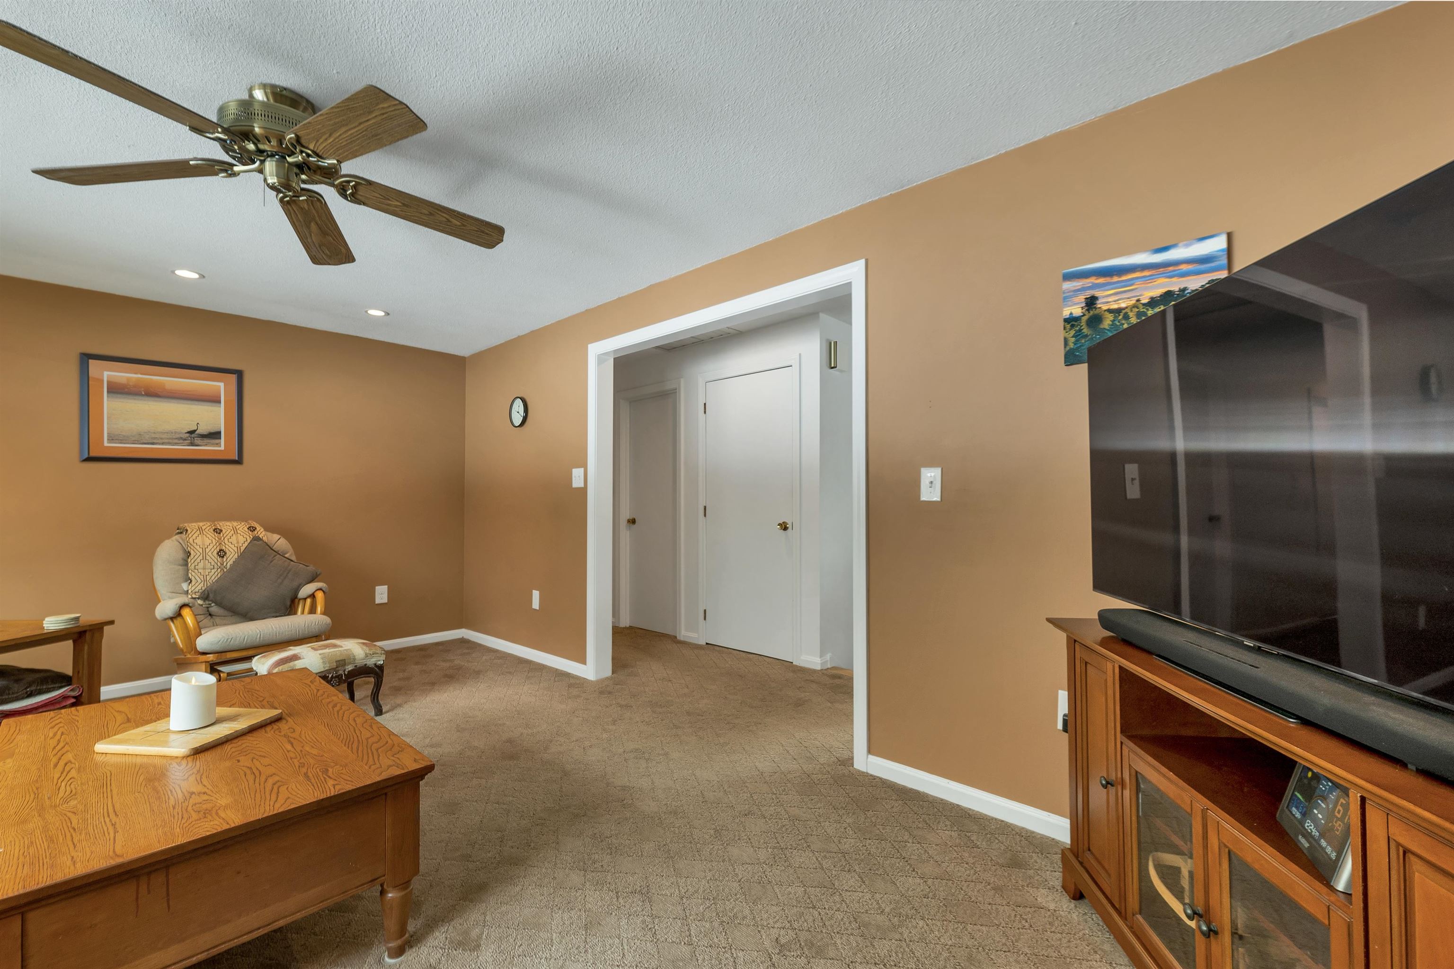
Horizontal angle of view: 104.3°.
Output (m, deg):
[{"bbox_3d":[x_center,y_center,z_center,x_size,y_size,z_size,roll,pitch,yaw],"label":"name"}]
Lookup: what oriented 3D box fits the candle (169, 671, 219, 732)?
[{"bbox_3d":[-1.530,0.621,1.623,0.096,0.135,0.096,0,-2,0],"label":"candle"}]

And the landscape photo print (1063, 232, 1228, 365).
[{"bbox_3d":[1.277,-0.555,1.746,0.408,0.316,0.020,-2,-2,41],"label":"landscape photo print"}]

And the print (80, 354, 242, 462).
[{"bbox_3d":[-3.425,-0.436,3.464,0.027,0.613,0.701,-2,-1,44],"label":"print"}]

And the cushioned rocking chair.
[{"bbox_3d":[-2.730,0.729,3.246,0.760,1.000,0.680,-2,-2,37],"label":"cushioned rocking chair"}]

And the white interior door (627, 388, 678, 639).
[{"bbox_3d":[-0.616,0.256,4.931,0.720,2.030,0.040,-2,-2,41],"label":"white interior door"}]

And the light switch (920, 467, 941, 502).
[{"bbox_3d":[0.777,0.000,2.162,0.080,0.126,0.020,-2,-2,41],"label":"light switch"}]

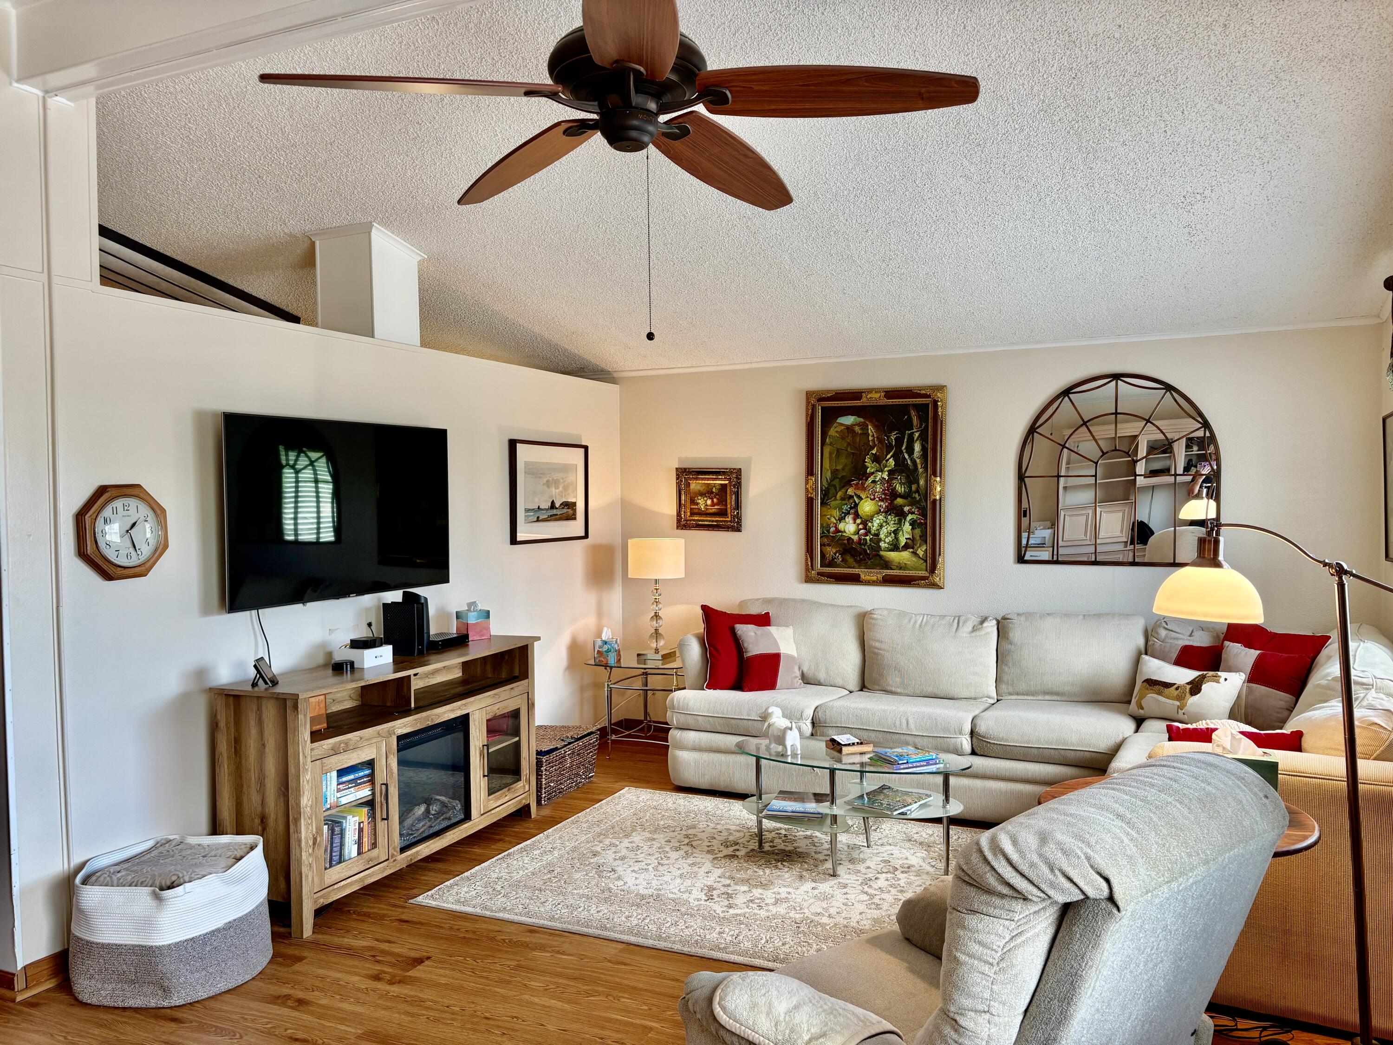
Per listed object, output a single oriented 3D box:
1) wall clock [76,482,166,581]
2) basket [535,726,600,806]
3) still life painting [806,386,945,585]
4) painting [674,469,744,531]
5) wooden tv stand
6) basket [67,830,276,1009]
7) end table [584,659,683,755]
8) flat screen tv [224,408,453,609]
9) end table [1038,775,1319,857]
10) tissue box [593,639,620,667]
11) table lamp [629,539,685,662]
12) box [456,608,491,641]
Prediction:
[{"bbox_3d":[-1.900,0.032,3.472,0.050,0.310,0.305,0,2,24],"label":"wall clock"},{"bbox_3d":[-0.810,1.247,5.397,0.420,0.250,0.570,0,2,24],"label":"basket"},{"bbox_3d":[1.017,-0.196,5.959,0.815,1.130,0.050,0,2,24],"label":"still life painting"},{"bbox_3d":[0.073,-0.137,6.382,0.435,0.382,0.050,0,2,24],"label":"painting"},{"bbox_3d":[-1.225,0.985,4.311,0.395,0.850,1.475,0,2,24],"label":"wooden tv stand"},{"bbox_3d":[-1.692,1.263,3.397,0.440,0.360,0.510,0,2,16],"label":"basket"},{"bbox_3d":[-0.242,1.069,6.128,0.640,0.550,0.640,0,2,24],"label":"end table"},{"bbox_3d":[-1.448,-0.054,4.331,0.060,0.720,1.275,0,2,24],"label":"flat screen tv"},{"bbox_3d":[1.287,1.109,2.840,0.680,0.660,0.680,0,2,24],"label":"end table"},{"bbox_3d":[-0.511,0.735,6.061,0.112,0.125,0.112,0,2,24],"label":"tissue box"},{"bbox_3d":[-0.233,0.443,6.200,0.330,0.695,0.330,0,2,0],"label":"table lamp"},{"bbox_3d":[-1.036,0.478,4.867,0.112,0.125,0.112,-2,2,-41],"label":"box"}]

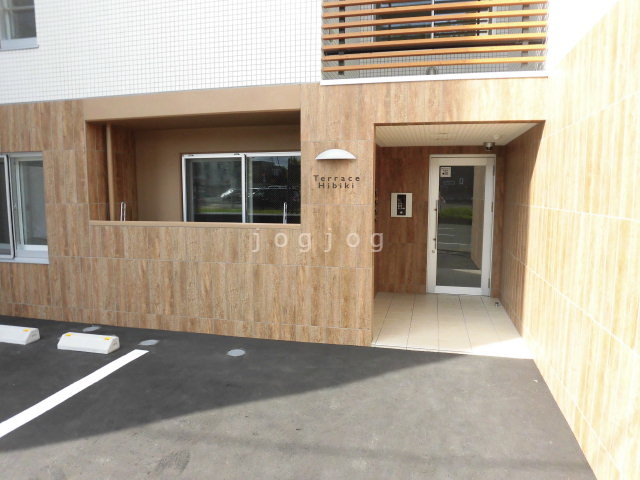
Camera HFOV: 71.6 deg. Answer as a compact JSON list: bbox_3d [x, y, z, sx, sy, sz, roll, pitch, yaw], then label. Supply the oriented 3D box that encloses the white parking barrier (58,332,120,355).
[{"bbox_3d":[-2.307,1.028,4.439,0.581,0.120,0.190,1,6,13],"label":"white parking barrier"}]

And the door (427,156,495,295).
[{"bbox_3d":[2.037,-0.200,6.438,0.890,2.018,0.070,1,7,14],"label":"door"}]

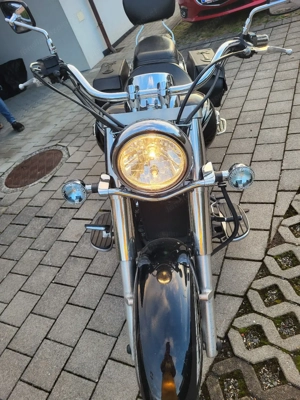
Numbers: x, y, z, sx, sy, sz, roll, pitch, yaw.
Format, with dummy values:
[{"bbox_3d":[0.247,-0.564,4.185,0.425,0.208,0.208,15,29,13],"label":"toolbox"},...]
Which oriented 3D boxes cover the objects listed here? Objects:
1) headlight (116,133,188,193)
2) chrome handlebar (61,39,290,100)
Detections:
[{"bbox_3d":[0.007,-0.135,0.875,0.200,0.200,0.110,-5,40,4],"label":"headlight"},{"bbox_3d":[0.027,-0.453,1.000,0.800,0.130,0.235,-5,40,4],"label":"chrome handlebar"}]

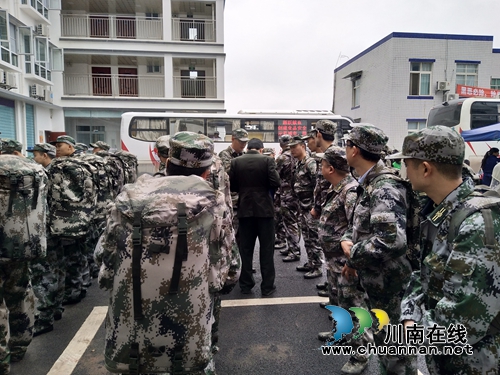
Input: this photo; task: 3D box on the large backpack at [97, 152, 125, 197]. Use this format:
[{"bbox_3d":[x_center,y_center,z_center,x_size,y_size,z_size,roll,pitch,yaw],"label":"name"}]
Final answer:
[{"bbox_3d":[-1.713,-0.126,4.562,0.420,0.620,0.300,-2,6,-25],"label":"large backpack"}]

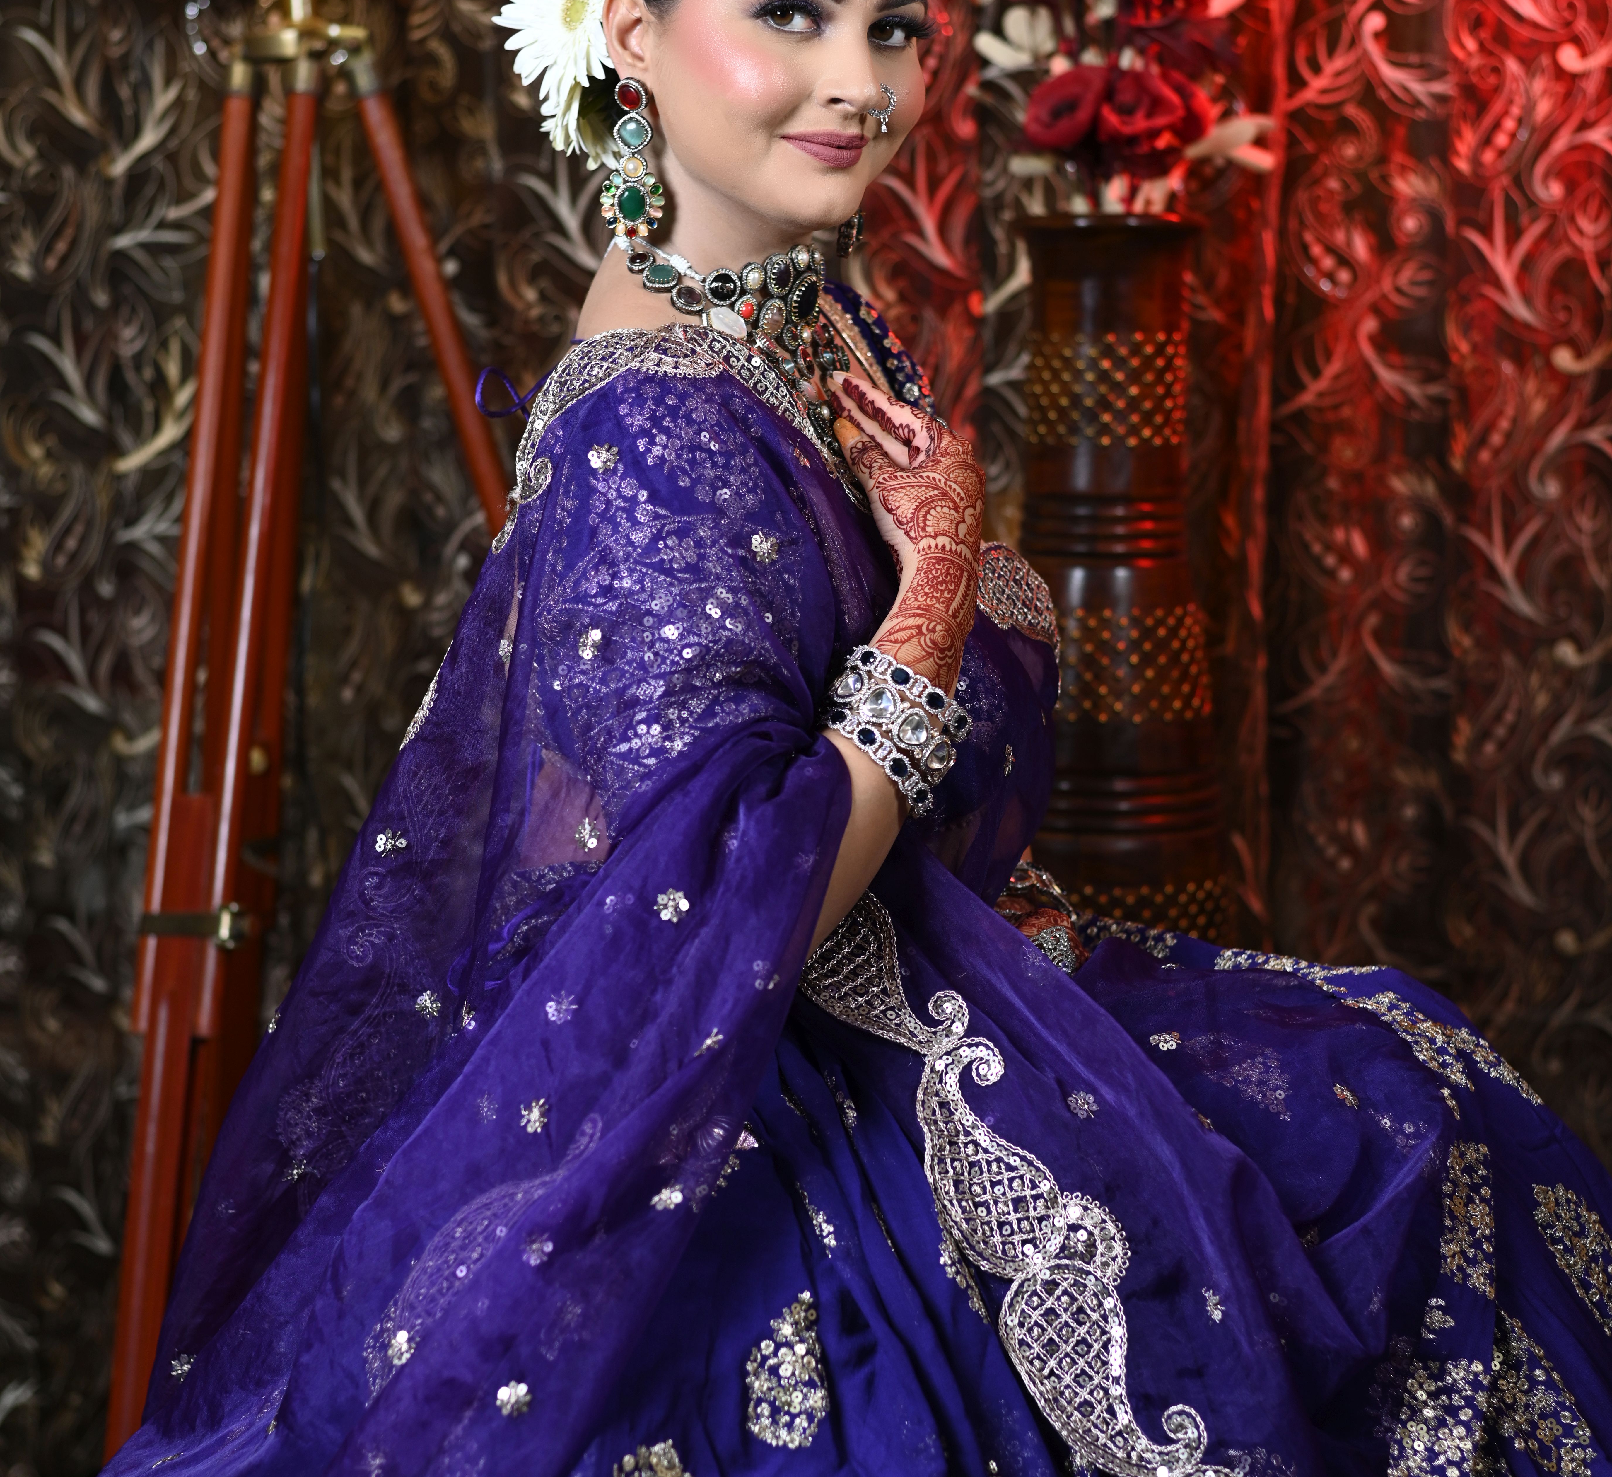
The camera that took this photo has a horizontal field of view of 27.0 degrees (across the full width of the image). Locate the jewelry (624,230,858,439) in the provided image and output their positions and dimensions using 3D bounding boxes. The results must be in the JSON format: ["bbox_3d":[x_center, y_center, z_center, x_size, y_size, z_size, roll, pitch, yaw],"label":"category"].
[{"bbox_3d":[-0.033,-0.215,1.810,0.132,0.117,0.128,5,9,30],"label":"jewelry"}]

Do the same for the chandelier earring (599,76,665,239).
[{"bbox_3d":[-0.092,-0.308,1.780,0.034,0.087,0.014,3,8,21],"label":"chandelier earring"}]

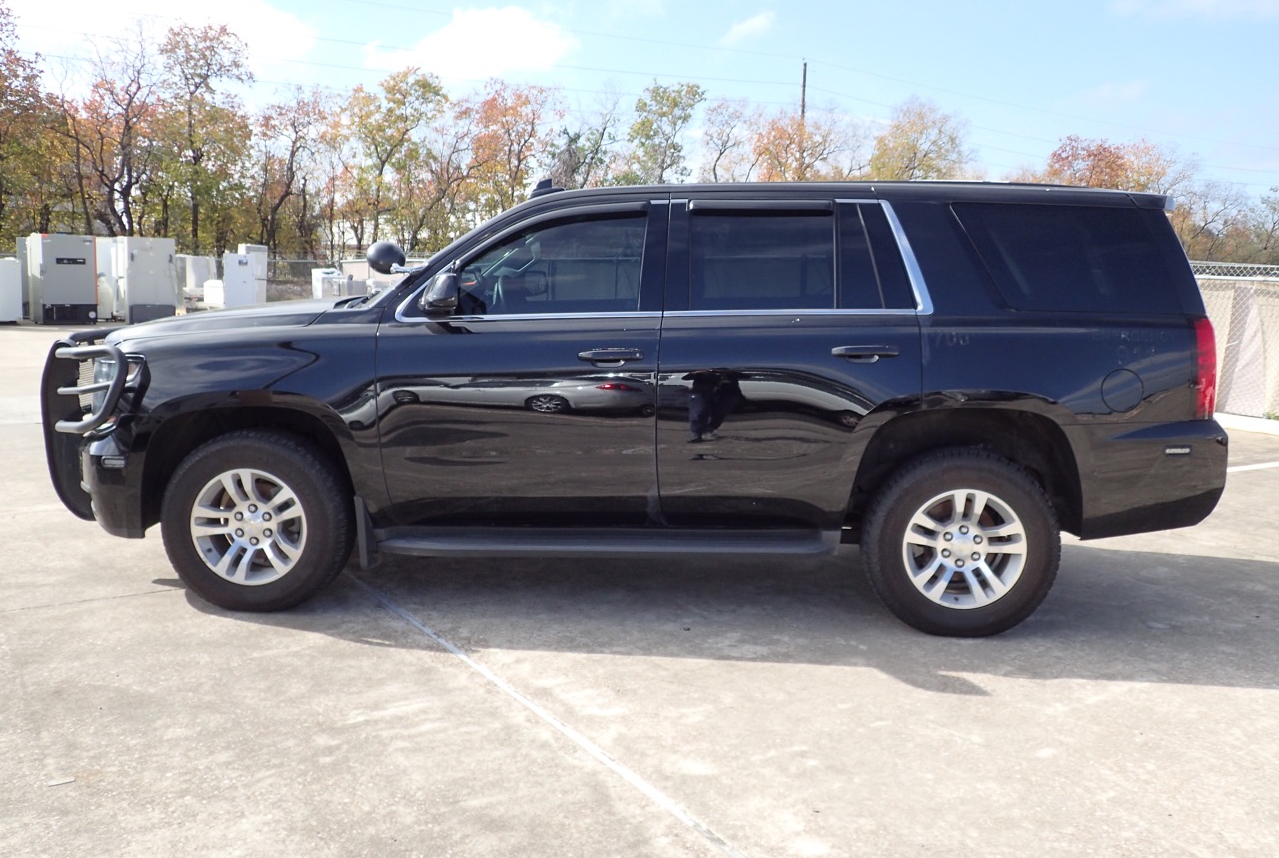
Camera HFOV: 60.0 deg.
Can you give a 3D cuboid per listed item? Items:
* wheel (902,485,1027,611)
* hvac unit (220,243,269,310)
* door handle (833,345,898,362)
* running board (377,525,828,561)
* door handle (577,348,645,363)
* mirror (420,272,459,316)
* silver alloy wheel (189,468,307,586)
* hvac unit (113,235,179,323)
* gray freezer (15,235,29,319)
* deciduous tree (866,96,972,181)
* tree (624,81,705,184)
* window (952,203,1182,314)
[{"bbox_3d":[1.318,0.473,4.572,0.490,0.490,0.210,2,7,3],"label":"wheel"},{"bbox_3d":[-9.292,-3.386,26.133,0.980,1.920,0.820,1,8,-3],"label":"hvac unit"},{"bbox_3d":[0.895,-0.294,4.385,0.265,0.065,0.055,2,8,3],"label":"door handle"},{"bbox_3d":[-0.139,0.475,4.584,1.900,0.090,0.200,0,7,3],"label":"running board"},{"bbox_3d":[-0.110,-0.294,4.434,0.268,0.063,0.055,2,8,3],"label":"door handle"},{"bbox_3d":[-0.793,-0.536,4.408,0.145,0.175,0.240,2,8,3],"label":"mirror"},{"bbox_3d":[-1.621,0.398,4.699,0.495,0.495,0.200,2,8,3],"label":"silver alloy wheel"},{"bbox_3d":[-11.554,-3.442,25.908,1.040,1.970,0.880,-4,9,-37],"label":"hvac unit"},{"bbox_3d":[-15.068,-3.766,27.846,0.950,1.970,0.880,-4,9,-34],"label":"gray freezer"},{"bbox_3d":[12.496,-9.880,50.654,4.900,10.300,4.900,2,7,3],"label":"deciduous tree"},{"bbox_3d":[0.959,-9.460,46.629,3.800,9.900,3.800,2,7,3],"label":"tree"},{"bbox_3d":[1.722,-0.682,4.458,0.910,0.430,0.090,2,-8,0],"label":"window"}]

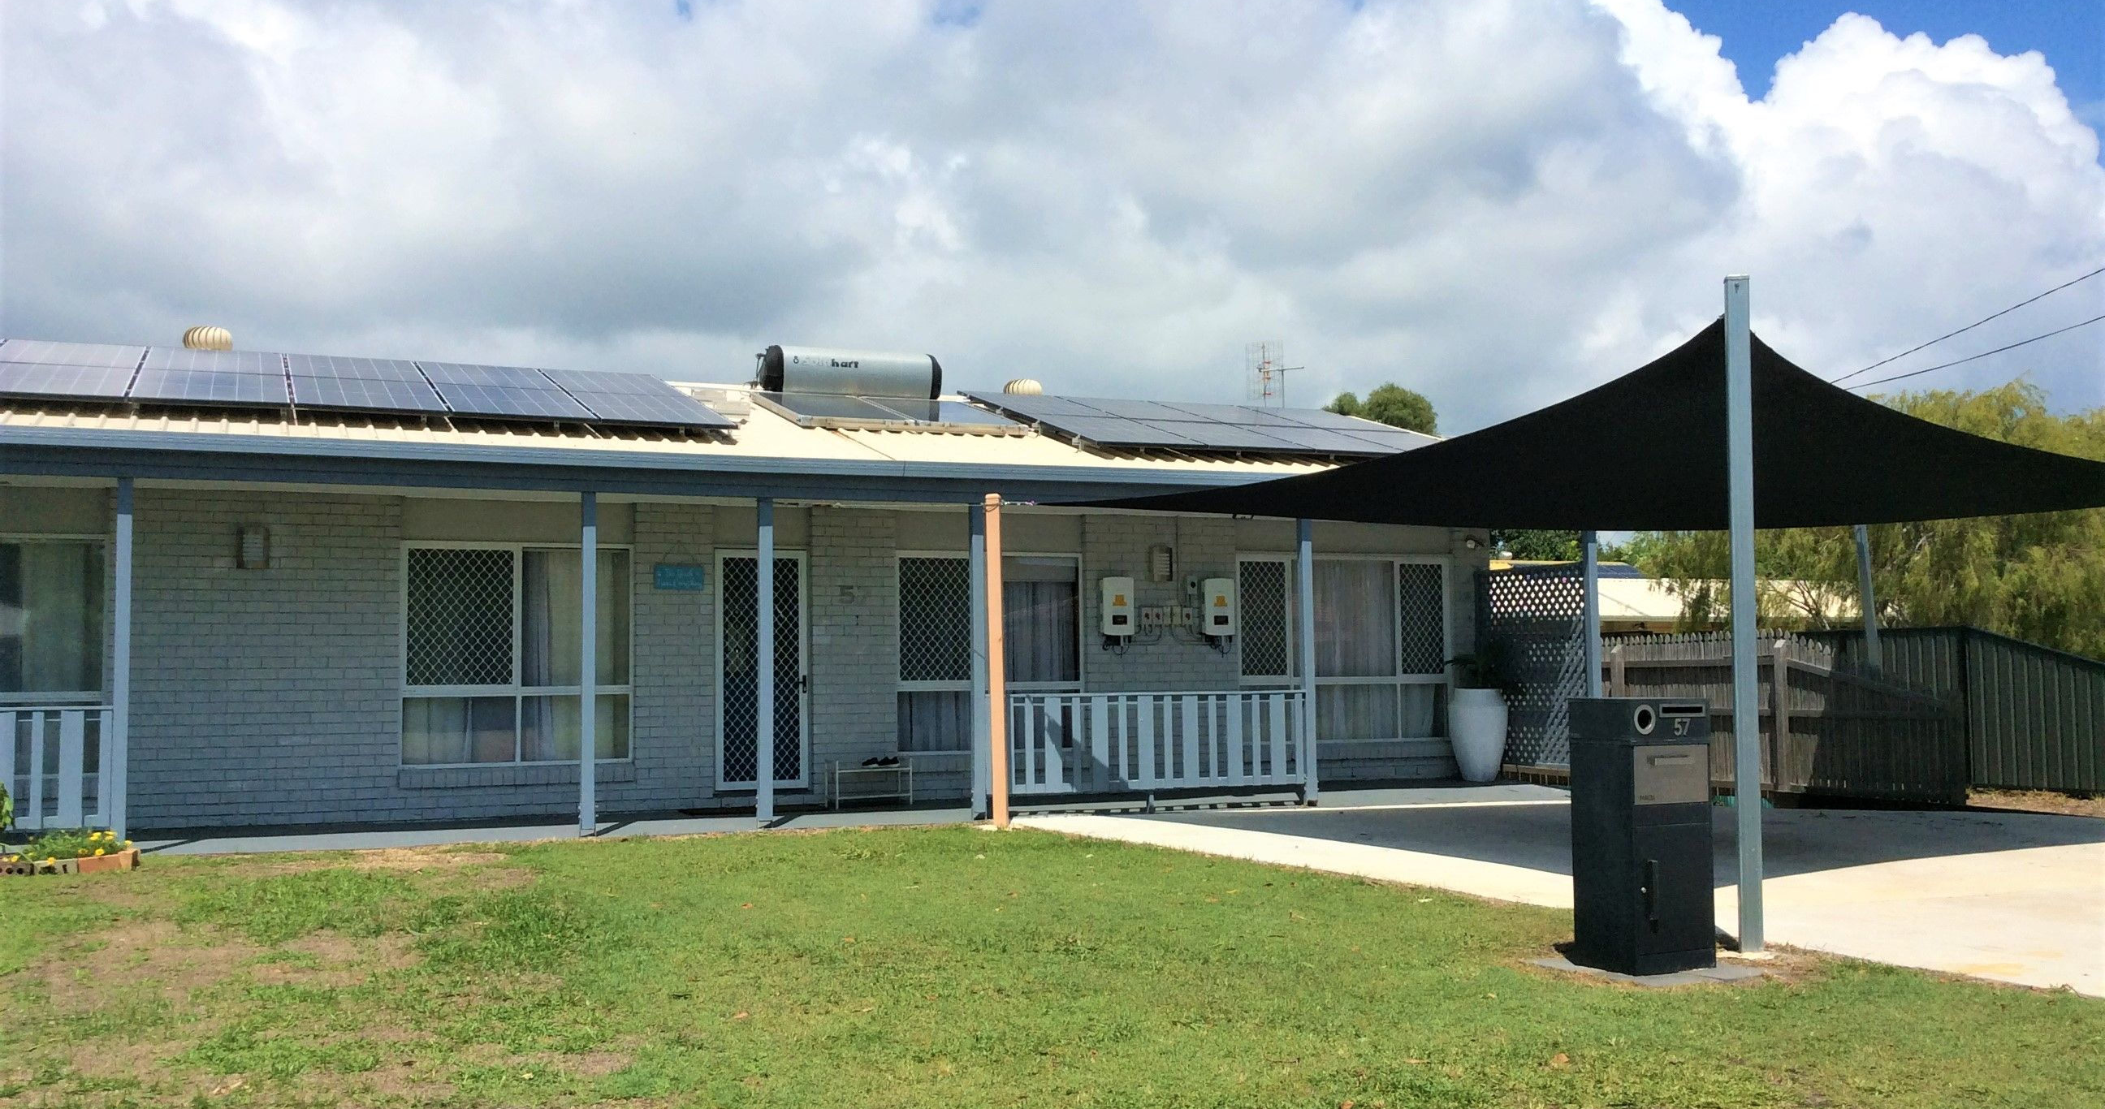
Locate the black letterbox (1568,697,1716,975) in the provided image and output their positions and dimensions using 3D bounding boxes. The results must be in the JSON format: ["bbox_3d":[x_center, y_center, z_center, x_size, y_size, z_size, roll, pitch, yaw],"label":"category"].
[{"bbox_3d":[2.504,1.179,8.244,0.457,1.127,0.350,1,-4,-28],"label":"black letterbox"}]

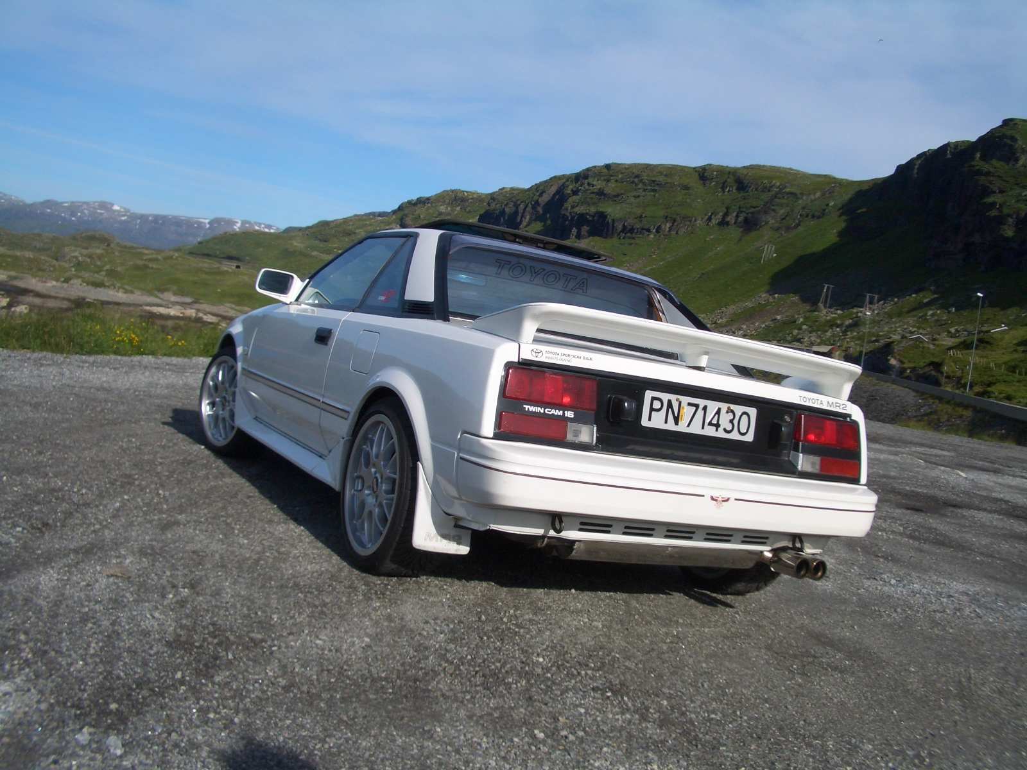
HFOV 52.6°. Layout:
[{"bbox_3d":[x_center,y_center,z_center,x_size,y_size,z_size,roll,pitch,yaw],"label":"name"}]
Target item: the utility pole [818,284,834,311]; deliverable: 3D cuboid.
[{"bbox_3d":[138.619,-38.920,460.000,5.200,11.000,0.900,9,2,6],"label":"utility pole"}]

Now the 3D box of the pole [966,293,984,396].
[{"bbox_3d":[36.400,-3.295,82.000,0.500,8.000,0.220,8,2,-6],"label":"pole"}]

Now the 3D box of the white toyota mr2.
[{"bbox_3d":[-0.261,-0.020,4.813,1.700,1.260,3.930,9,2,-29],"label":"white toyota mr2"}]

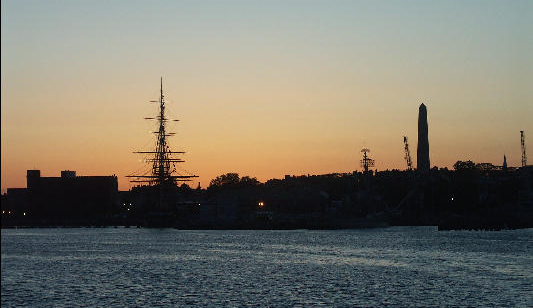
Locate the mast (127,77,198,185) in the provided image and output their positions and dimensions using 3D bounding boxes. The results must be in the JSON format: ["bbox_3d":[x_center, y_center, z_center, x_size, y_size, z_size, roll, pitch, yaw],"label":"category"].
[{"bbox_3d":[-42.991,-7.751,643.000,29.500,48.160,18.000,0,-2,0],"label":"mast"}]

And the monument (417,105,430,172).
[{"bbox_3d":[119.252,-4.609,1180.000,9.300,67.400,9.300,0,-2,-15],"label":"monument"}]

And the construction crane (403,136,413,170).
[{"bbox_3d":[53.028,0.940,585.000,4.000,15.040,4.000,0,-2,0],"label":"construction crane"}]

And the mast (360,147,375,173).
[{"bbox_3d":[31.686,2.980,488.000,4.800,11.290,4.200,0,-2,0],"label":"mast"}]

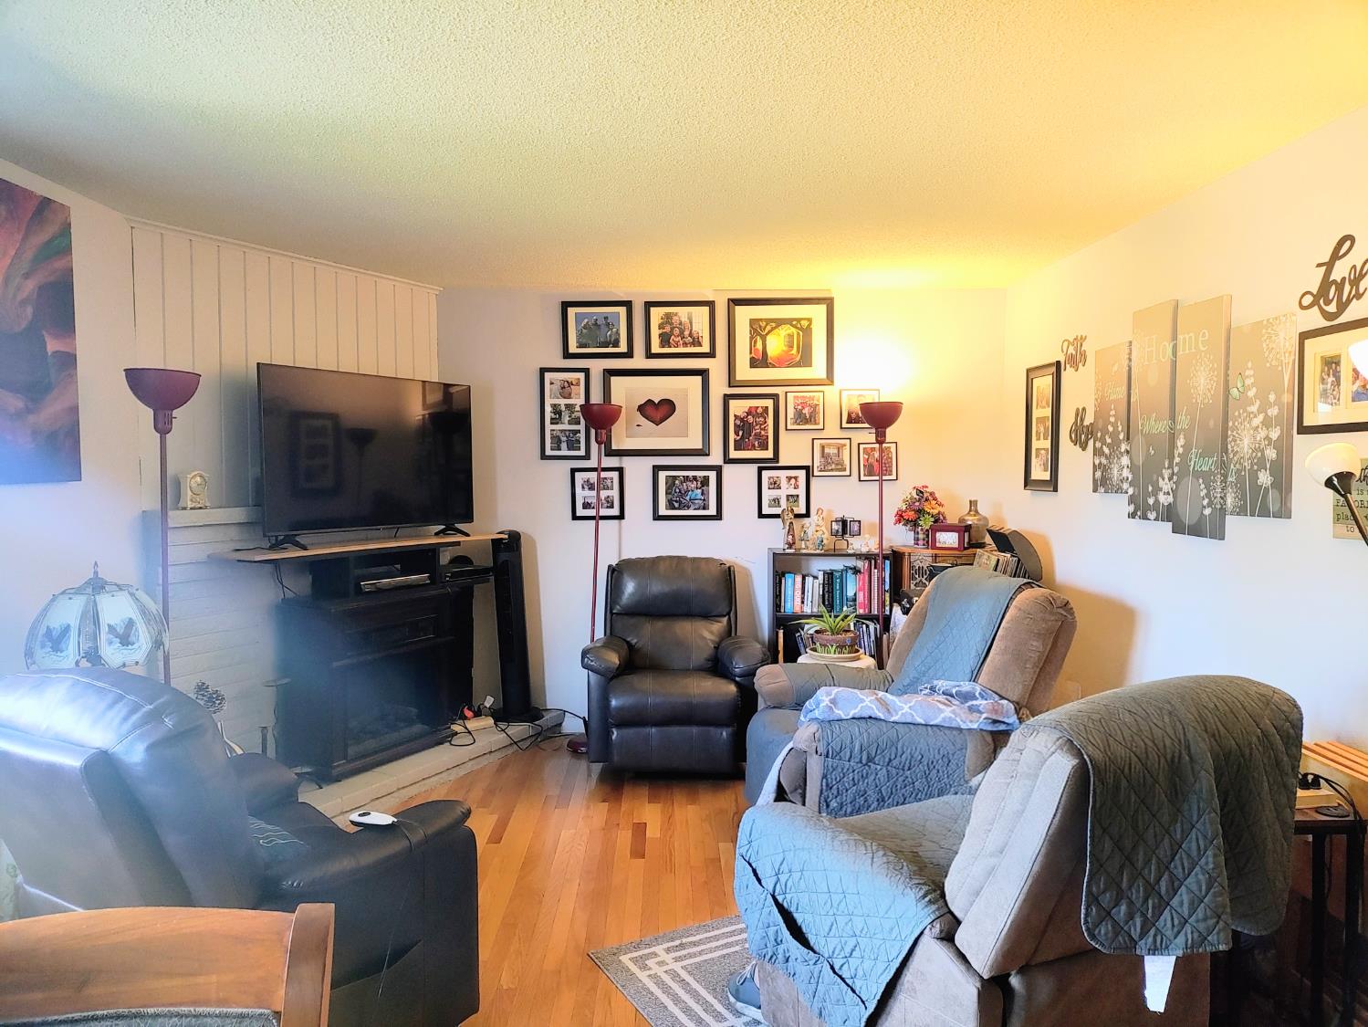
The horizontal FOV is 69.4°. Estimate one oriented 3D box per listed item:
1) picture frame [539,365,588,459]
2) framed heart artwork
[{"bbox_3d":[-0.642,-0.540,5.374,0.265,0.492,0.025,0,3,-1],"label":"picture frame"},{"bbox_3d":[-0.150,-0.549,5.398,0.583,0.480,0.030,0,3,-1],"label":"framed heart artwork"}]

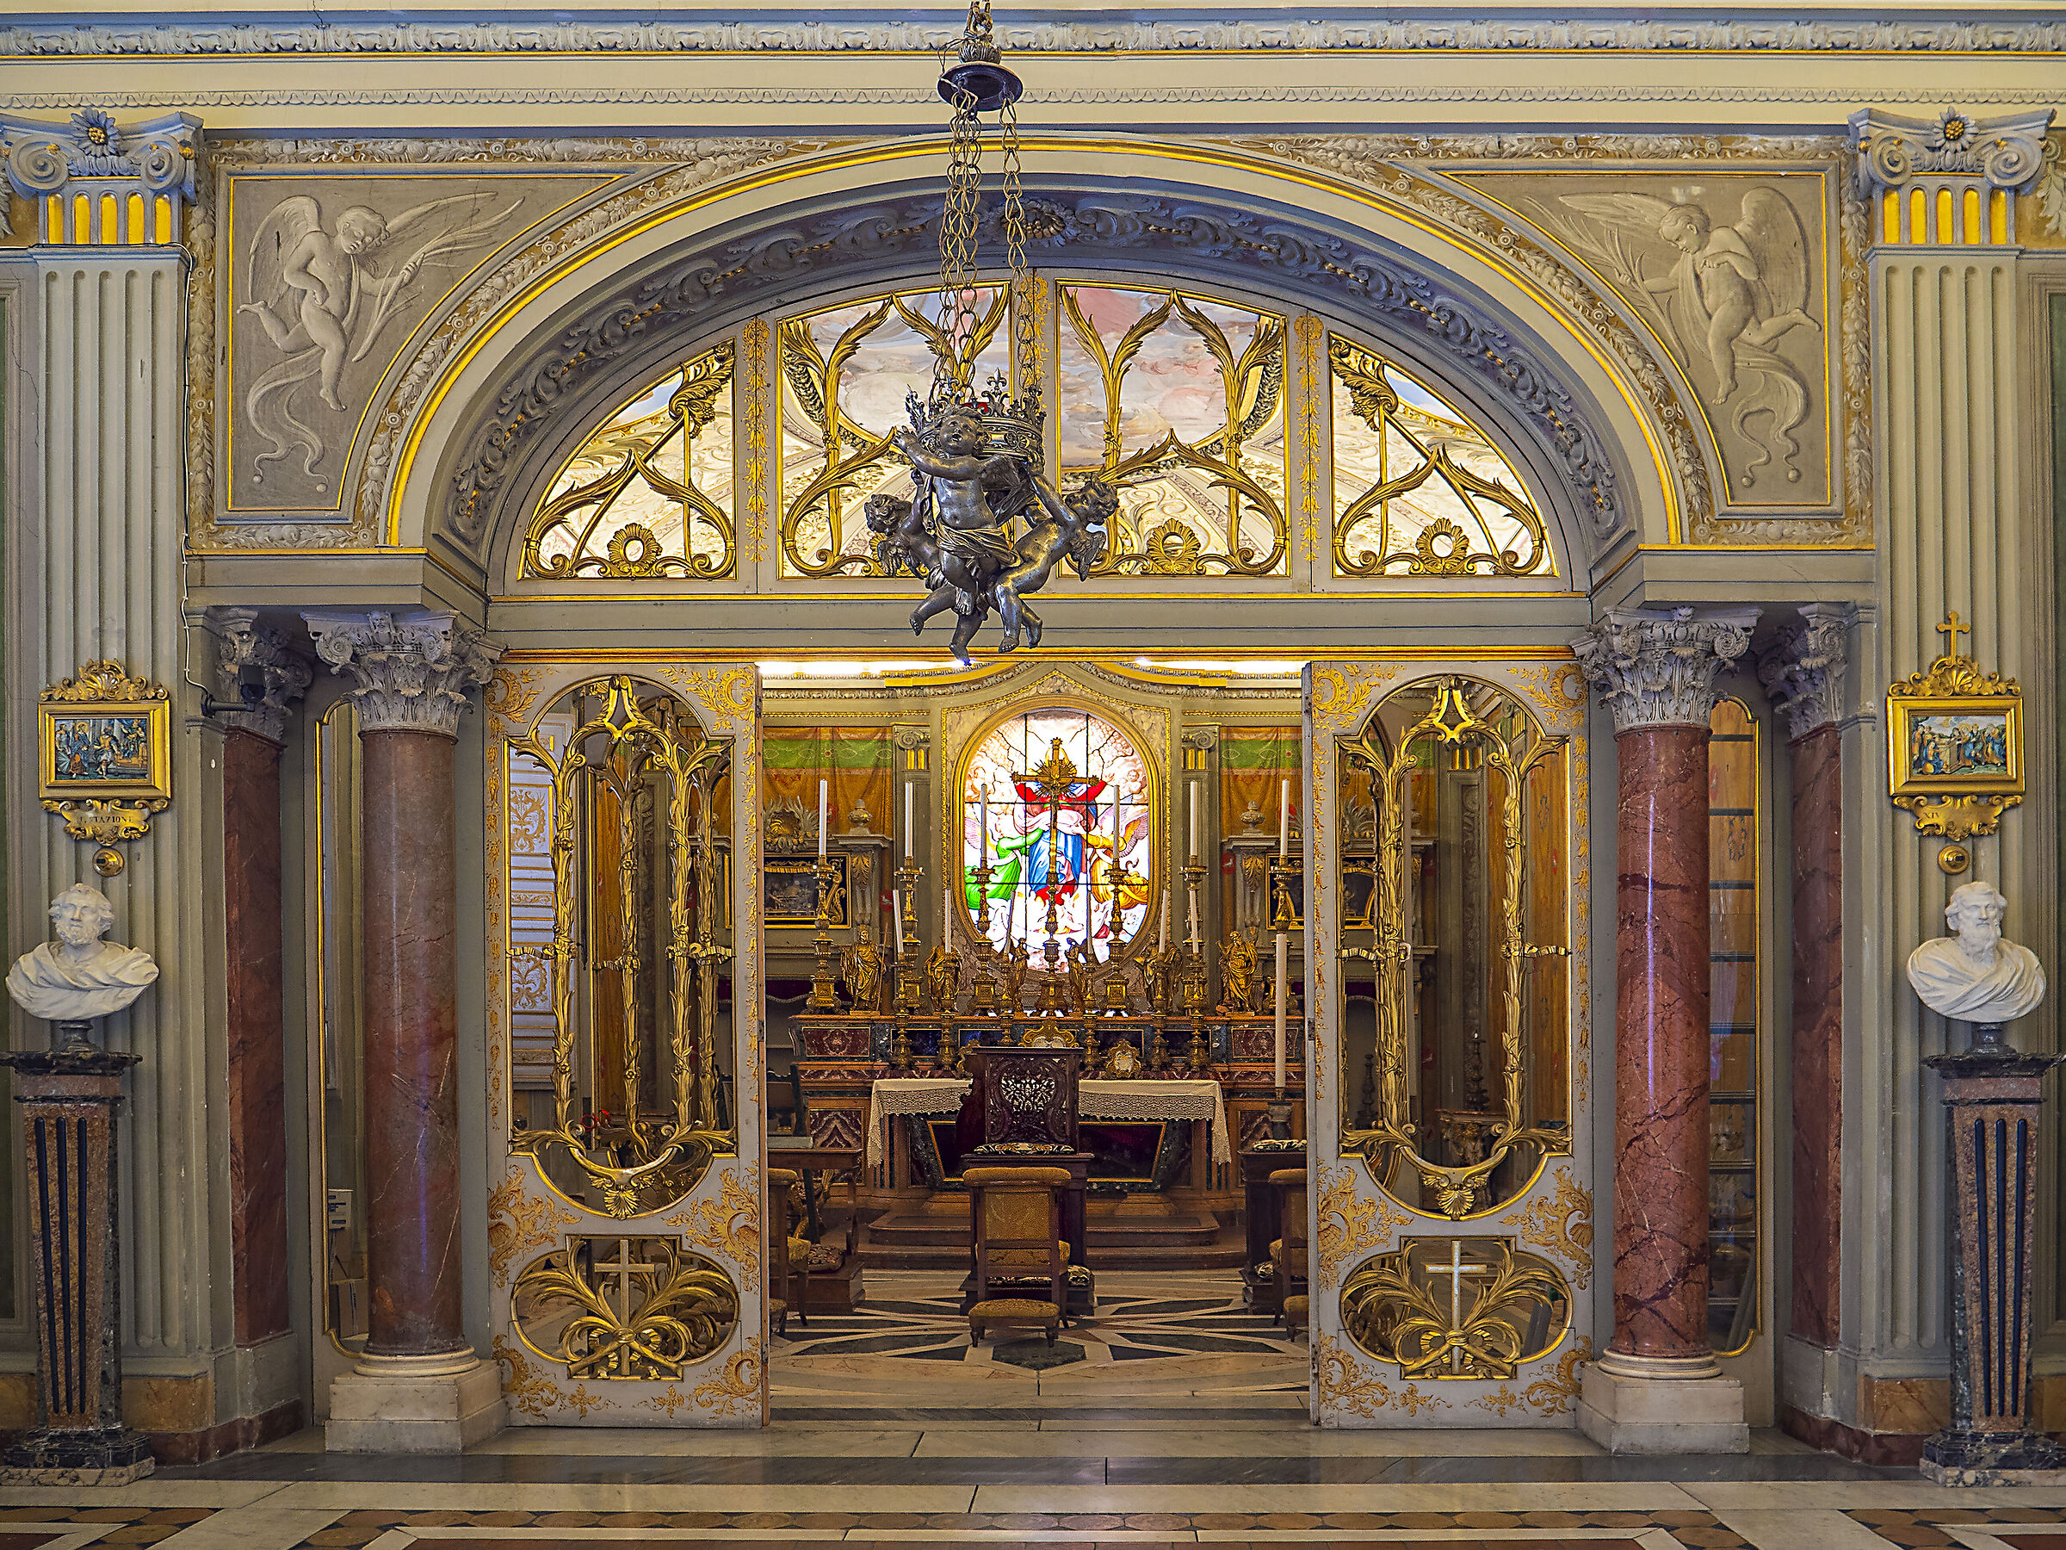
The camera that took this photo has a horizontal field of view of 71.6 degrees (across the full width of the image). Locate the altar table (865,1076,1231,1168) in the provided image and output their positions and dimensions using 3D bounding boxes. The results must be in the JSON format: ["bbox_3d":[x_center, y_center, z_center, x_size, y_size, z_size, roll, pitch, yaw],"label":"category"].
[{"bbox_3d":[0.125,2.689,11.100,2.760,0.640,0.650,0,-3,1],"label":"altar table"}]

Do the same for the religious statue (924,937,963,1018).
[{"bbox_3d":[-0.719,1.626,11.500,0.310,0.620,0.240,0,-3,-3],"label":"religious statue"}]

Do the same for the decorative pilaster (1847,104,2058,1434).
[{"bbox_3d":[3.300,0.030,5.170,0.720,4.770,0.320,0,-1,0],"label":"decorative pilaster"}]

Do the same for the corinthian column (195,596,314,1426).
[{"bbox_3d":[-2.980,0.820,5.500,0.220,2.760,0.440,0,-1,0],"label":"corinthian column"}]

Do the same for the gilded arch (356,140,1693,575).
[{"bbox_3d":[-0.030,-1.530,5.400,4.860,1.560,0.460,0,-1,0],"label":"gilded arch"}]

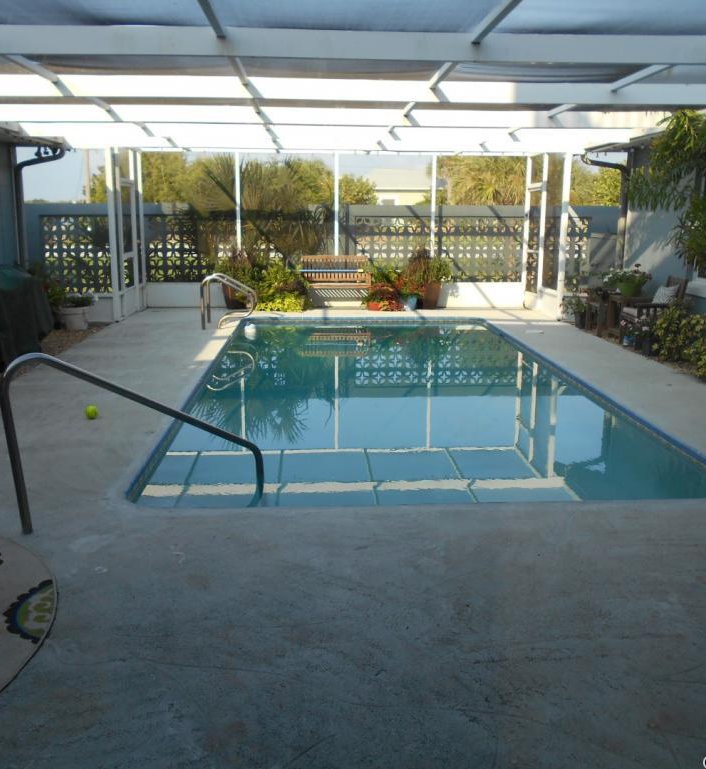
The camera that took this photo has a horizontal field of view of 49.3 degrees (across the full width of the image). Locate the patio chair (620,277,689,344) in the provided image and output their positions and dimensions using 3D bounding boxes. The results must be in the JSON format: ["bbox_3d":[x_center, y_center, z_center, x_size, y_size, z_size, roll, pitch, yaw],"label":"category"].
[{"bbox_3d":[3.708,-0.975,9.843,0.825,0.830,0.654,0,13,-3],"label":"patio chair"}]

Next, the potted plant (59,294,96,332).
[{"bbox_3d":[-3.828,-1.028,10.690,0.491,0.500,0.491,0,13,-3],"label":"potted plant"}]

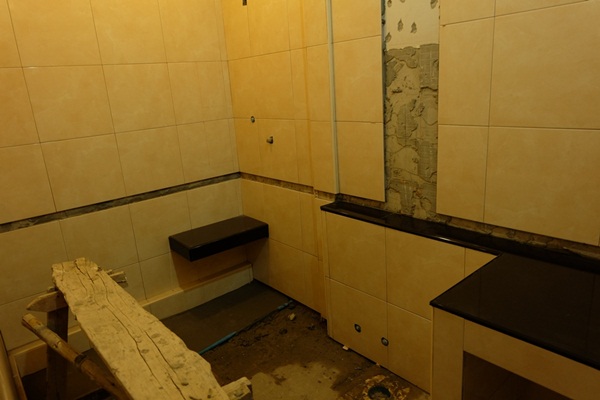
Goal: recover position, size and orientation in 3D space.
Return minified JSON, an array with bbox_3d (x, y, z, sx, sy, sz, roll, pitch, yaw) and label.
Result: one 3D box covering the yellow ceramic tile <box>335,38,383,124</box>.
[{"bbox_3d":[0.287,-0.587,1.990,0.012,0.396,0.318,-17,20,-37],"label":"yellow ceramic tile"}]

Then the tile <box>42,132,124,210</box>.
[{"bbox_3d":[-1.271,-0.170,2.389,0.396,0.400,0.012,-17,20,-37],"label":"tile"}]

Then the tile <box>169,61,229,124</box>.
[{"bbox_3d":[-0.700,-0.739,2.763,0.398,0.400,0.012,-17,21,-38],"label":"tile"}]

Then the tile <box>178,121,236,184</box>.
[{"bbox_3d":[-0.665,-0.351,2.865,0.396,0.400,0.012,-17,20,-37],"label":"tile"}]

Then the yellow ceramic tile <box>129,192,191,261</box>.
[{"bbox_3d":[-0.935,0.176,2.751,0.396,0.412,0.012,-17,20,-37],"label":"yellow ceramic tile"}]

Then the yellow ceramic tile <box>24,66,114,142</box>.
[{"bbox_3d":[-1.301,-0.555,2.275,0.398,0.400,0.012,-17,21,-38],"label":"yellow ceramic tile"}]

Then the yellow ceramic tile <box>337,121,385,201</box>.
[{"bbox_3d":[0.308,-0.214,2.137,0.012,0.400,0.356,-17,21,-38],"label":"yellow ceramic tile"}]

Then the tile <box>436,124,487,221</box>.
[{"bbox_3d":[0.691,-0.120,1.718,0.012,0.400,0.221,-17,21,-38],"label":"tile"}]

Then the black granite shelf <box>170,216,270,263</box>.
[{"bbox_3d":[-0.561,0.267,2.853,0.612,0.094,0.344,-17,20,-37],"label":"black granite shelf"}]

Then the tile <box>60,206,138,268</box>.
[{"bbox_3d":[-1.242,0.263,2.511,0.398,0.404,0.012,-17,21,-38],"label":"tile"}]

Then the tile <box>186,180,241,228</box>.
[{"bbox_3d":[-0.641,0.079,2.999,0.398,0.404,0.012,-17,21,-38],"label":"tile"}]

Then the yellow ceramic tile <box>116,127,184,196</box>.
[{"bbox_3d":[-0.968,-0.261,2.627,0.396,0.400,0.012,-17,20,-37],"label":"yellow ceramic tile"}]

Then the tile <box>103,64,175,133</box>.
[{"bbox_3d":[-0.997,-0.644,2.518,0.396,0.400,0.012,-17,20,-37],"label":"tile"}]

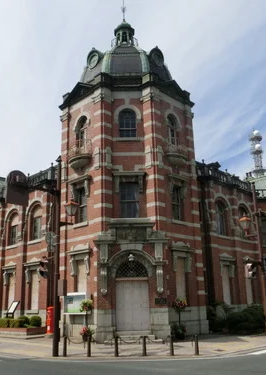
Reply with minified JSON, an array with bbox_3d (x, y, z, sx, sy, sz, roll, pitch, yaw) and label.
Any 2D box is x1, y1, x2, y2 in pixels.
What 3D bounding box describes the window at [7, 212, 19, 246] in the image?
[{"bbox_3d":[-8.742,3.080,29.742,0.270,2.420,1.400,14,-22,-43],"label":"window"}]

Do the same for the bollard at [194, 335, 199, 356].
[{"bbox_3d":[2.190,5.452,14.011,0.130,0.680,0.130,-1,-16,-1],"label":"bollard"}]

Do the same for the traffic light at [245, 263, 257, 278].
[{"bbox_3d":[5.155,3.624,17.592,0.370,0.680,0.300,14,-23,-43],"label":"traffic light"}]

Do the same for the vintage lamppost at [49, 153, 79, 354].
[{"bbox_3d":[-2.568,2.441,15.694,0.950,7.590,0.420,14,-23,-43],"label":"vintage lamppost"}]

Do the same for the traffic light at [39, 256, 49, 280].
[{"bbox_3d":[-3.349,3.035,15.305,0.300,0.750,0.360,14,-23,-43],"label":"traffic light"}]

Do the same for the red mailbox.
[{"bbox_3d":[-4.111,6.694,20.404,0.400,1.343,0.400,-12,-19,32],"label":"red mailbox"}]

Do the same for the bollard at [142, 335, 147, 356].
[{"bbox_3d":[0.387,5.485,13.965,0.170,0.626,0.170,-1,-16,0],"label":"bollard"}]

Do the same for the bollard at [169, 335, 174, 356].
[{"bbox_3d":[1.341,5.486,14.053,0.130,0.680,0.130,-1,-16,-1],"label":"bollard"}]

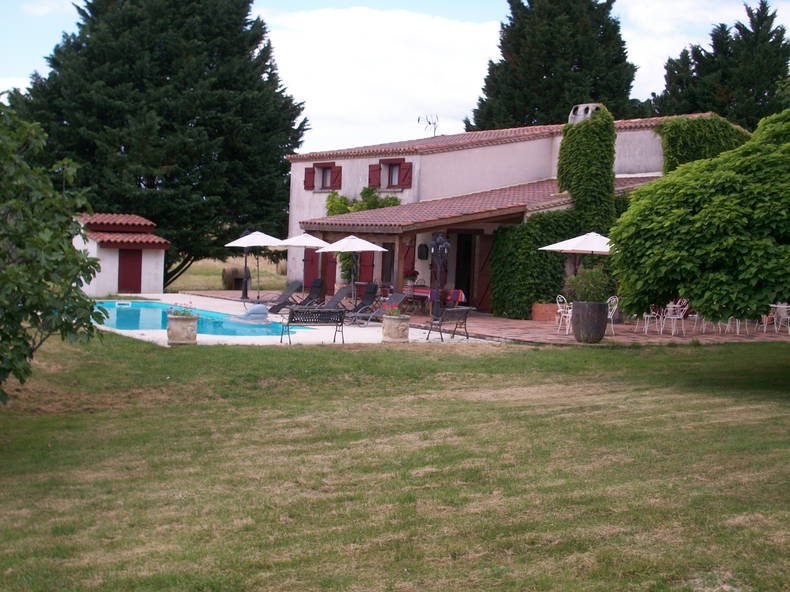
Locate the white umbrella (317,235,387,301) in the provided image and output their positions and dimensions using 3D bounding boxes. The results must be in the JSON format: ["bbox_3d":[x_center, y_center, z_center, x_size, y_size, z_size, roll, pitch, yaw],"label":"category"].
[{"bbox_3d":[-1.144,-0.603,36.643,2.100,2.400,2.100,2,3,0],"label":"white umbrella"}]

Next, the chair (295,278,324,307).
[{"bbox_3d":[-2.724,0.036,35.775,1.500,1.080,0.680,1,3,-27],"label":"chair"}]

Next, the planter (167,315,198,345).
[{"bbox_3d":[-4.430,0.692,25.736,0.610,0.580,0.610,2,3,0],"label":"planter"}]

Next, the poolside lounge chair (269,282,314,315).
[{"bbox_3d":[-2.913,0.078,35.576,1.600,1.000,0.680,1,3,-27],"label":"poolside lounge chair"}]

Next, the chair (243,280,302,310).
[{"bbox_3d":[-3.670,0.002,37.078,1.800,0.950,0.660,2,3,-7],"label":"chair"}]

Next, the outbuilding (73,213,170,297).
[{"bbox_3d":[-10.083,-1.573,44.848,3.000,2.850,2.800,0,3,-37],"label":"outbuilding"}]

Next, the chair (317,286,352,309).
[{"bbox_3d":[-2.006,0.172,34.878,1.750,0.950,0.660,2,3,-11],"label":"chair"}]

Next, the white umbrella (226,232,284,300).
[{"bbox_3d":[-4.495,-0.940,40.943,2.100,2.400,2.100,2,3,0],"label":"white umbrella"}]

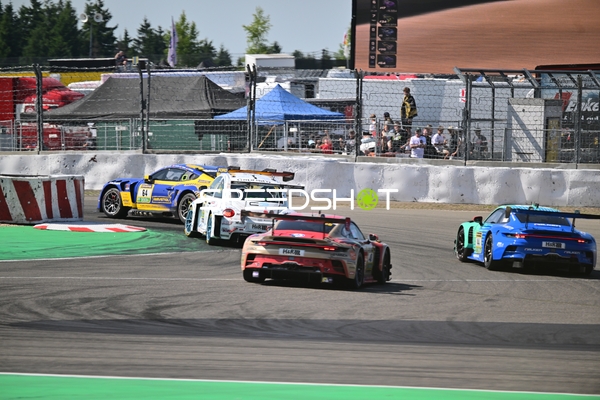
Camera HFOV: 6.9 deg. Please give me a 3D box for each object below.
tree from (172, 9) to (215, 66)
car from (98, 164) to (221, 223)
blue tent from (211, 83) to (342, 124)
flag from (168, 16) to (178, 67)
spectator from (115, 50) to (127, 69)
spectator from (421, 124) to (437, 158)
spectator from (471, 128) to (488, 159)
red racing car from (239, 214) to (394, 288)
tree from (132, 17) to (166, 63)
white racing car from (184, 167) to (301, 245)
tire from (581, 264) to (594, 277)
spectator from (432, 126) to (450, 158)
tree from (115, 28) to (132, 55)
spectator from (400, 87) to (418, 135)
[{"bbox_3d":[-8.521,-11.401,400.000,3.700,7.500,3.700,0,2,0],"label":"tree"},{"bbox_3d":[-2.400,-0.125,110.424,2.050,1.280,4.920,1,3,-40],"label":"car"},{"bbox_3d":[-0.650,-2.109,161.000,3.000,3.200,3.000,1,2,41],"label":"blue tent"},{"bbox_3d":[-6.629,-8.149,262.000,0.600,3.100,0.120,0,1,-12],"label":"flag"},{"bbox_3d":[-9.222,-7.173,258.000,0.650,1.120,0.500,1,1,37],"label":"spectator"},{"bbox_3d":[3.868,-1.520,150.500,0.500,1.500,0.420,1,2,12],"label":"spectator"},{"bbox_3d":[5.421,-1.555,151.000,0.550,1.250,0.600,0,1,14],"label":"spectator"},{"bbox_3d":[0.288,0.829,87.300,2.030,1.250,4.600,3,2,11],"label":"red racing car"},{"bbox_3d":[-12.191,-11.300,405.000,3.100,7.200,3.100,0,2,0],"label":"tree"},{"bbox_3d":[-1.116,0.177,102.202,1.930,1.380,4.250,2,2,-10],"label":"white racing car"},{"bbox_3d":[5.444,1.108,95.500,0.310,0.710,0.710,2,2,-12],"label":"tire"},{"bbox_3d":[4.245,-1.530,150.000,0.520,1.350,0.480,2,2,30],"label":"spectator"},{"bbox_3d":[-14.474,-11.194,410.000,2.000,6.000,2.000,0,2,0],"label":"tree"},{"bbox_3d":[3.340,-2.577,152.500,0.550,1.740,0.400,1,1,30],"label":"spectator"}]

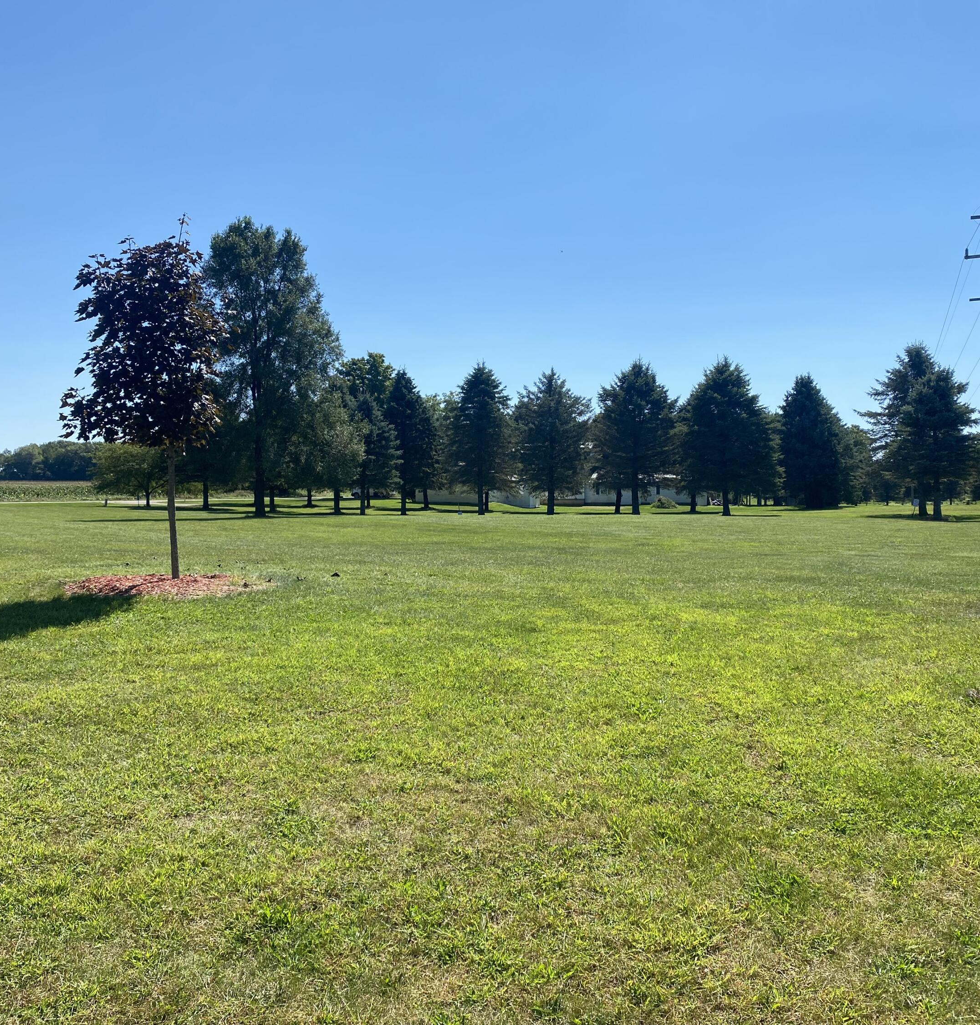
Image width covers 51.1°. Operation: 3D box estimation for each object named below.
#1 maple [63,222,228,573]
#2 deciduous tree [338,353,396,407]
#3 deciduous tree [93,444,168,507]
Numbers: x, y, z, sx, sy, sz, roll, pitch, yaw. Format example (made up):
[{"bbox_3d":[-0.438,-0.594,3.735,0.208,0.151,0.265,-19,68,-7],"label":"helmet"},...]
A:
[{"bbox_3d":[-5.341,-1.684,15.712,2.477,5.393,2.477,-1,2,-19],"label":"maple"},{"bbox_3d":[-8.150,-5.510,69.000,5.170,10.440,5.170,0,2,0],"label":"deciduous tree"},{"bbox_3d":[-24.170,-2.490,70.000,5.900,4.260,5.900,0,2,0],"label":"deciduous tree"}]

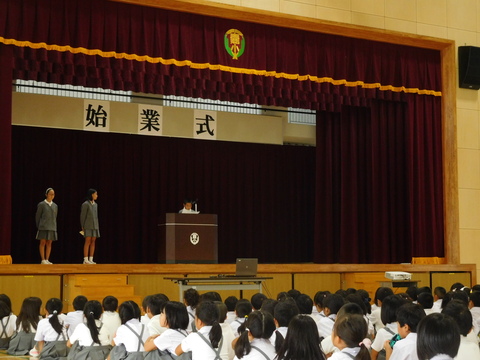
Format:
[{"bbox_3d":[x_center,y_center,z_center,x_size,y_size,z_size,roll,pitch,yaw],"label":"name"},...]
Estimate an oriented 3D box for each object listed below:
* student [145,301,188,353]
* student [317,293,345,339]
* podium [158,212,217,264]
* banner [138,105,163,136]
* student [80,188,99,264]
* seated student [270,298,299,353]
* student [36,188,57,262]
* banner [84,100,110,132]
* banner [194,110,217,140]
[{"bbox_3d":[-0.591,1.299,7.666,0.390,0.678,0.530,5,-7,-45],"label":"student"},{"bbox_3d":[0.797,1.385,8.763,0.390,0.697,0.530,3,-6,-35],"label":"student"},{"bbox_3d":[-1.026,1.198,19.570,1.140,1.000,0.520,3,-6,-31],"label":"podium"},{"bbox_3d":[-1.959,-1.314,21.302,0.589,0.679,0.020,3,-6,-31],"label":"banner"},{"bbox_3d":[-2.859,0.885,18.496,0.380,1.438,0.270,5,-7,-44],"label":"student"},{"bbox_3d":[0.324,1.258,7.369,0.390,0.708,0.530,3,-6,-35],"label":"seated student"},{"bbox_3d":[-3.593,0.858,18.057,0.400,1.415,0.260,3,-6,-29],"label":"student"},{"bbox_3d":[-3.042,-1.368,20.656,0.599,0.676,0.020,3,-6,-31],"label":"banner"},{"bbox_3d":[-0.775,-1.247,22.008,0.593,0.663,0.020,3,-6,-31],"label":"banner"}]

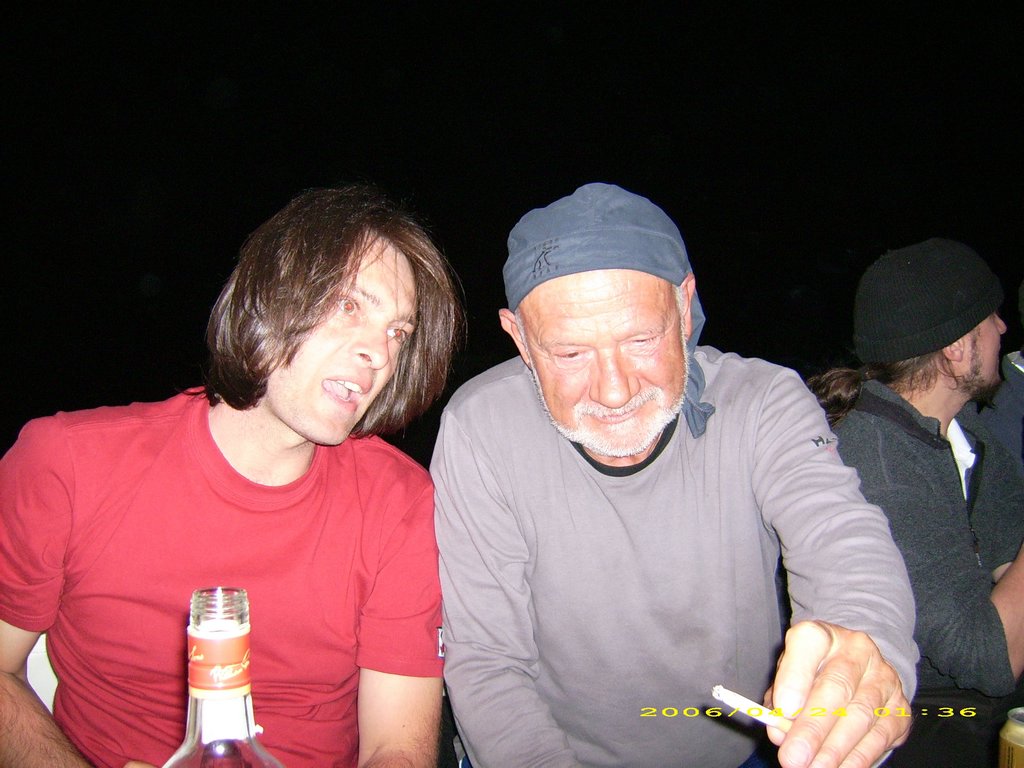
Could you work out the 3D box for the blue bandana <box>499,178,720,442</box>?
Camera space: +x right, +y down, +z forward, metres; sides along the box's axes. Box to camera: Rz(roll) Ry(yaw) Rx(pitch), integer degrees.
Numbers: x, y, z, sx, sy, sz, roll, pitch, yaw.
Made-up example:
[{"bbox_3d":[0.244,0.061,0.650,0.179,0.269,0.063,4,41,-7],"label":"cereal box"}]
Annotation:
[{"bbox_3d":[0.093,-0.064,0.992,0.190,0.262,0.215,-7,18,4],"label":"blue bandana"}]

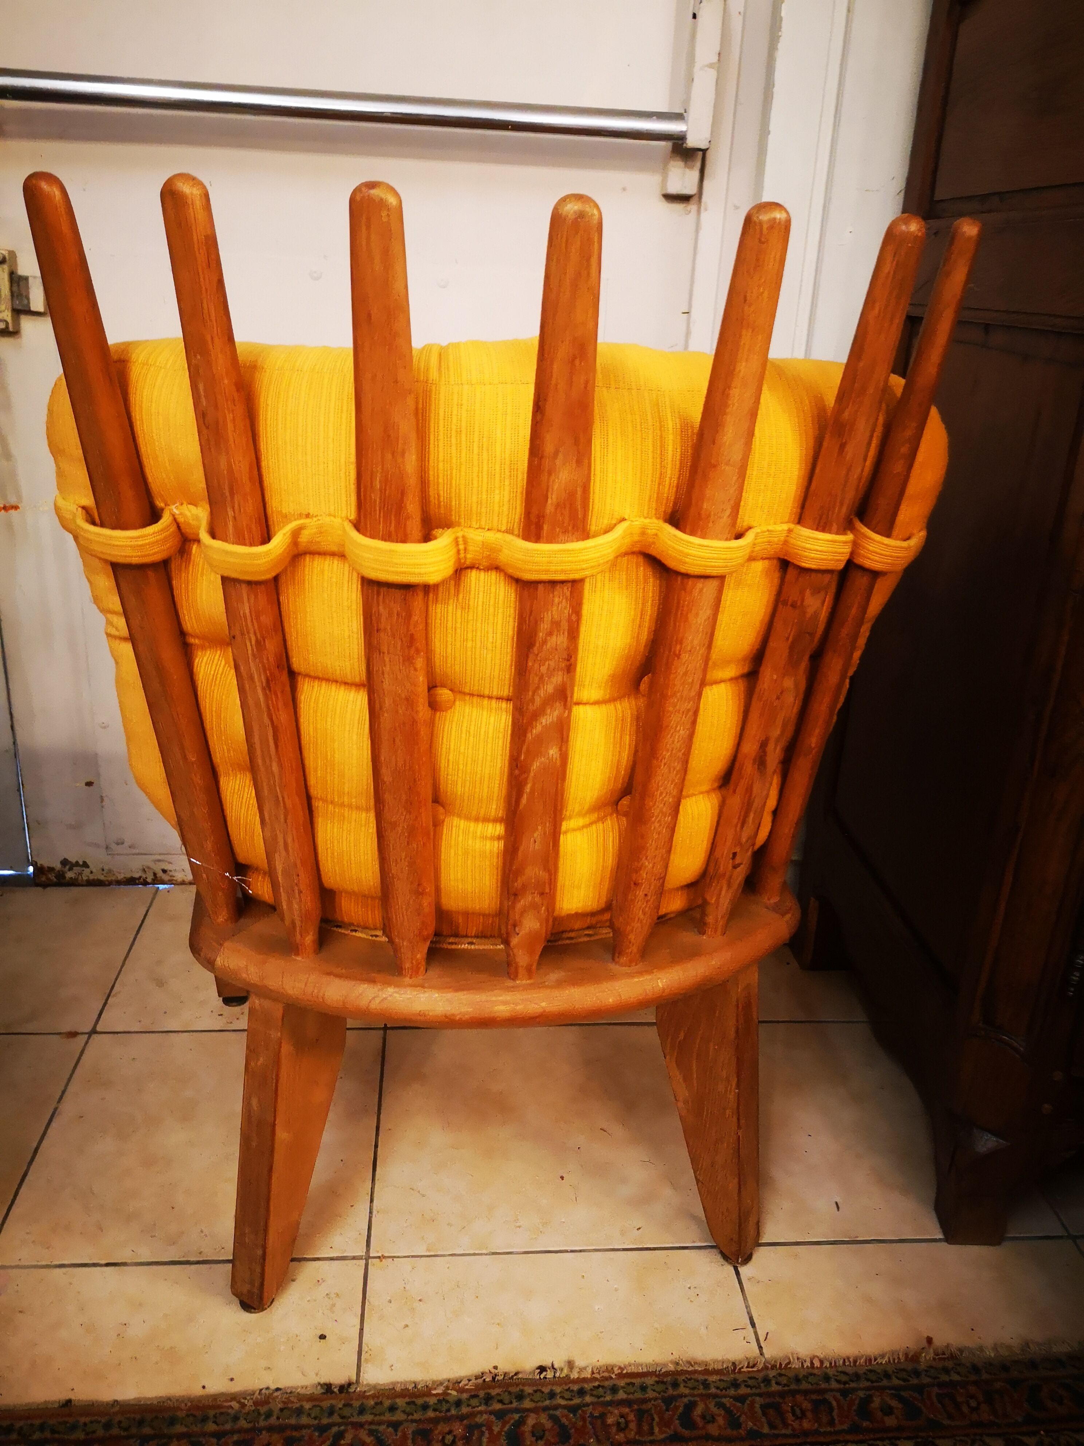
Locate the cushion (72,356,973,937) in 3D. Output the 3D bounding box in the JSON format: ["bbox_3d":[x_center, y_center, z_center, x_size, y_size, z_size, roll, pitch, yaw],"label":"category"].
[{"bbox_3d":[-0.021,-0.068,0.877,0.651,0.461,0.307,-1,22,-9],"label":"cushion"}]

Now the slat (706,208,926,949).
[{"bbox_3d":[0.182,-0.068,0.802,0.043,0.542,0.025,-11,32,-36],"label":"slat"}]

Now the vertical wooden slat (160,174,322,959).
[{"bbox_3d":[-0.189,-0.063,0.740,0.043,0.542,0.025,8,29,17],"label":"vertical wooden slat"}]

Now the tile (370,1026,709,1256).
[{"bbox_3d":[-0.005,0.428,1.192,0.331,0.010,0.331,1,22,-5],"label":"tile"}]

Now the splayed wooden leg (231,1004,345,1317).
[{"bbox_3d":[-0.220,0.345,0.962,0.037,0.310,0.079,11,14,20],"label":"splayed wooden leg"}]

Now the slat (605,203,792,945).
[{"bbox_3d":[0.097,-0.051,0.753,0.043,0.543,0.025,-6,31,-23],"label":"slat"}]

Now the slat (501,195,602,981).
[{"bbox_3d":[0.003,-0.048,0.737,0.043,0.542,0.025,-1,27,-9],"label":"slat"}]

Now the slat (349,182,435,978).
[{"bbox_3d":[-0.092,-0.048,0.722,0.043,0.543,0.025,3,29,4],"label":"slat"}]

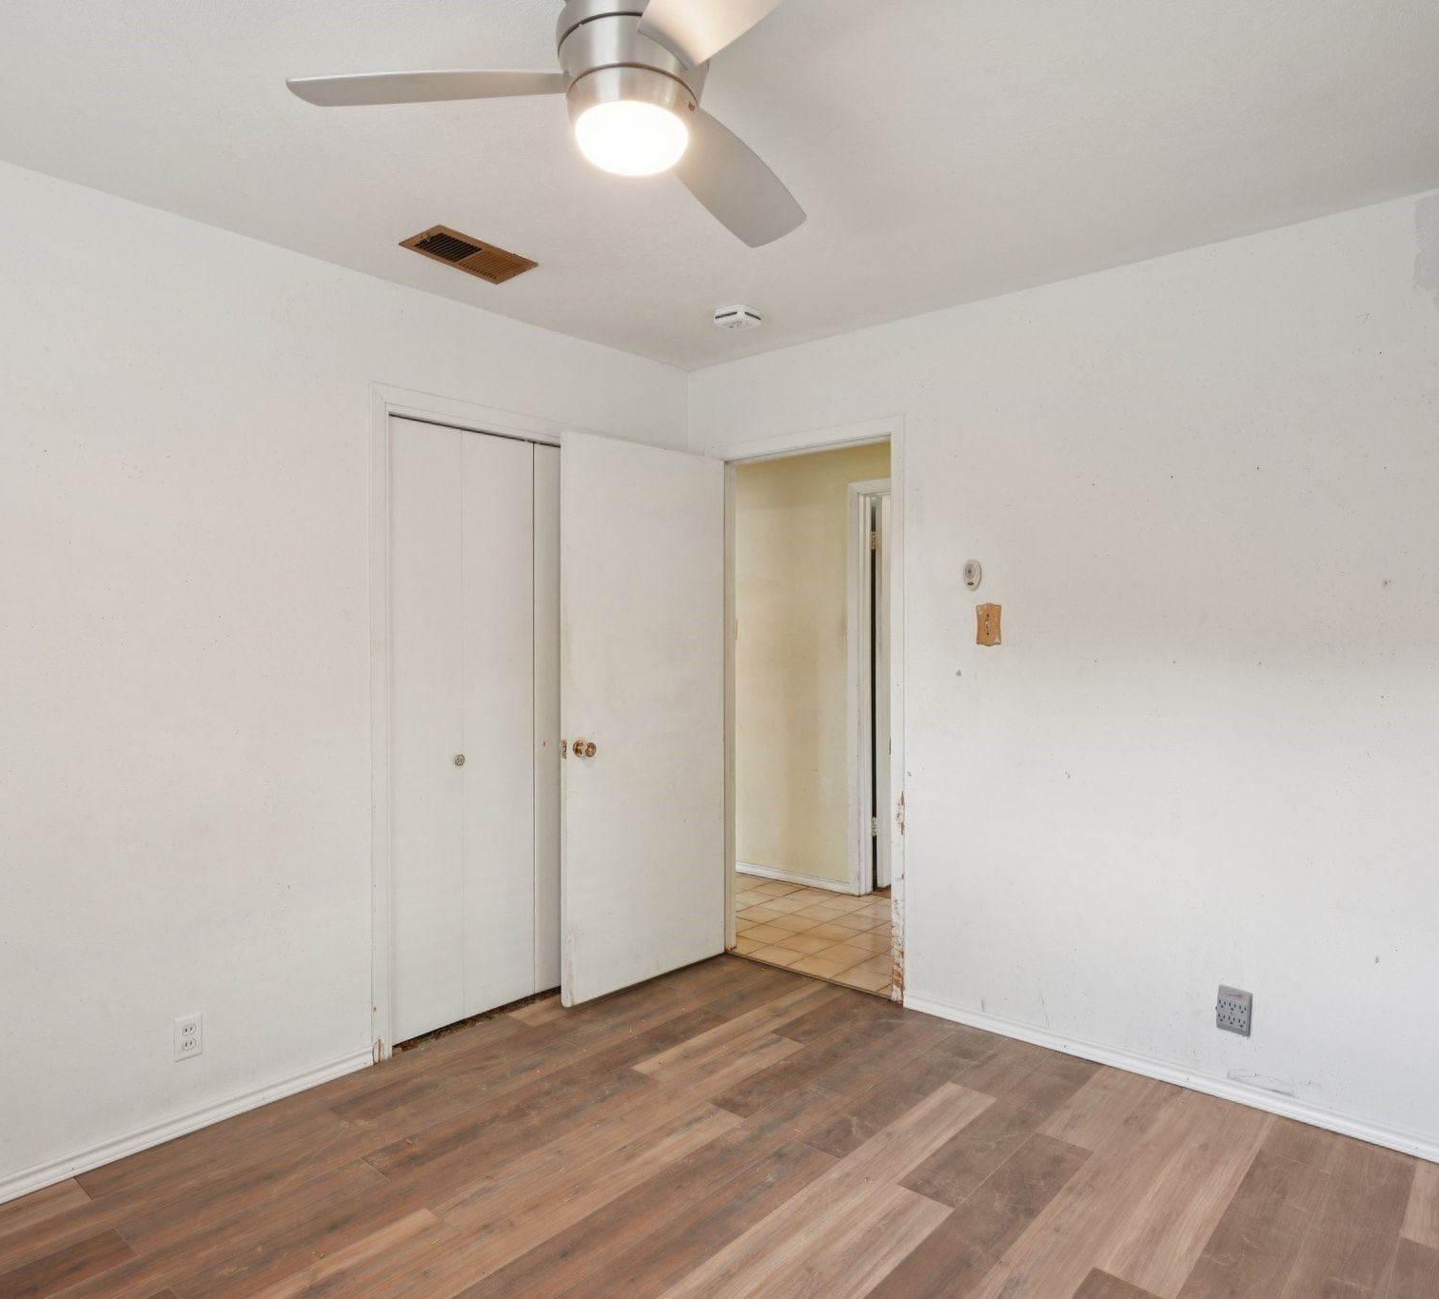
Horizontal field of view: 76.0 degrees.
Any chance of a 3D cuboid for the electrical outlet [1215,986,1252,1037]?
[{"bbox_3d":[1.456,1.022,2.598,0.080,0.118,0.030,1,1,41],"label":"electrical outlet"}]

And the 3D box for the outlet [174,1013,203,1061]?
[{"bbox_3d":[-1.421,1.040,2.463,0.007,0.114,0.070,1,1,41],"label":"outlet"}]

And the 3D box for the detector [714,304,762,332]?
[{"bbox_3d":[0.066,-1.139,3.169,0.132,0.041,0.132,1,1,41],"label":"detector"}]

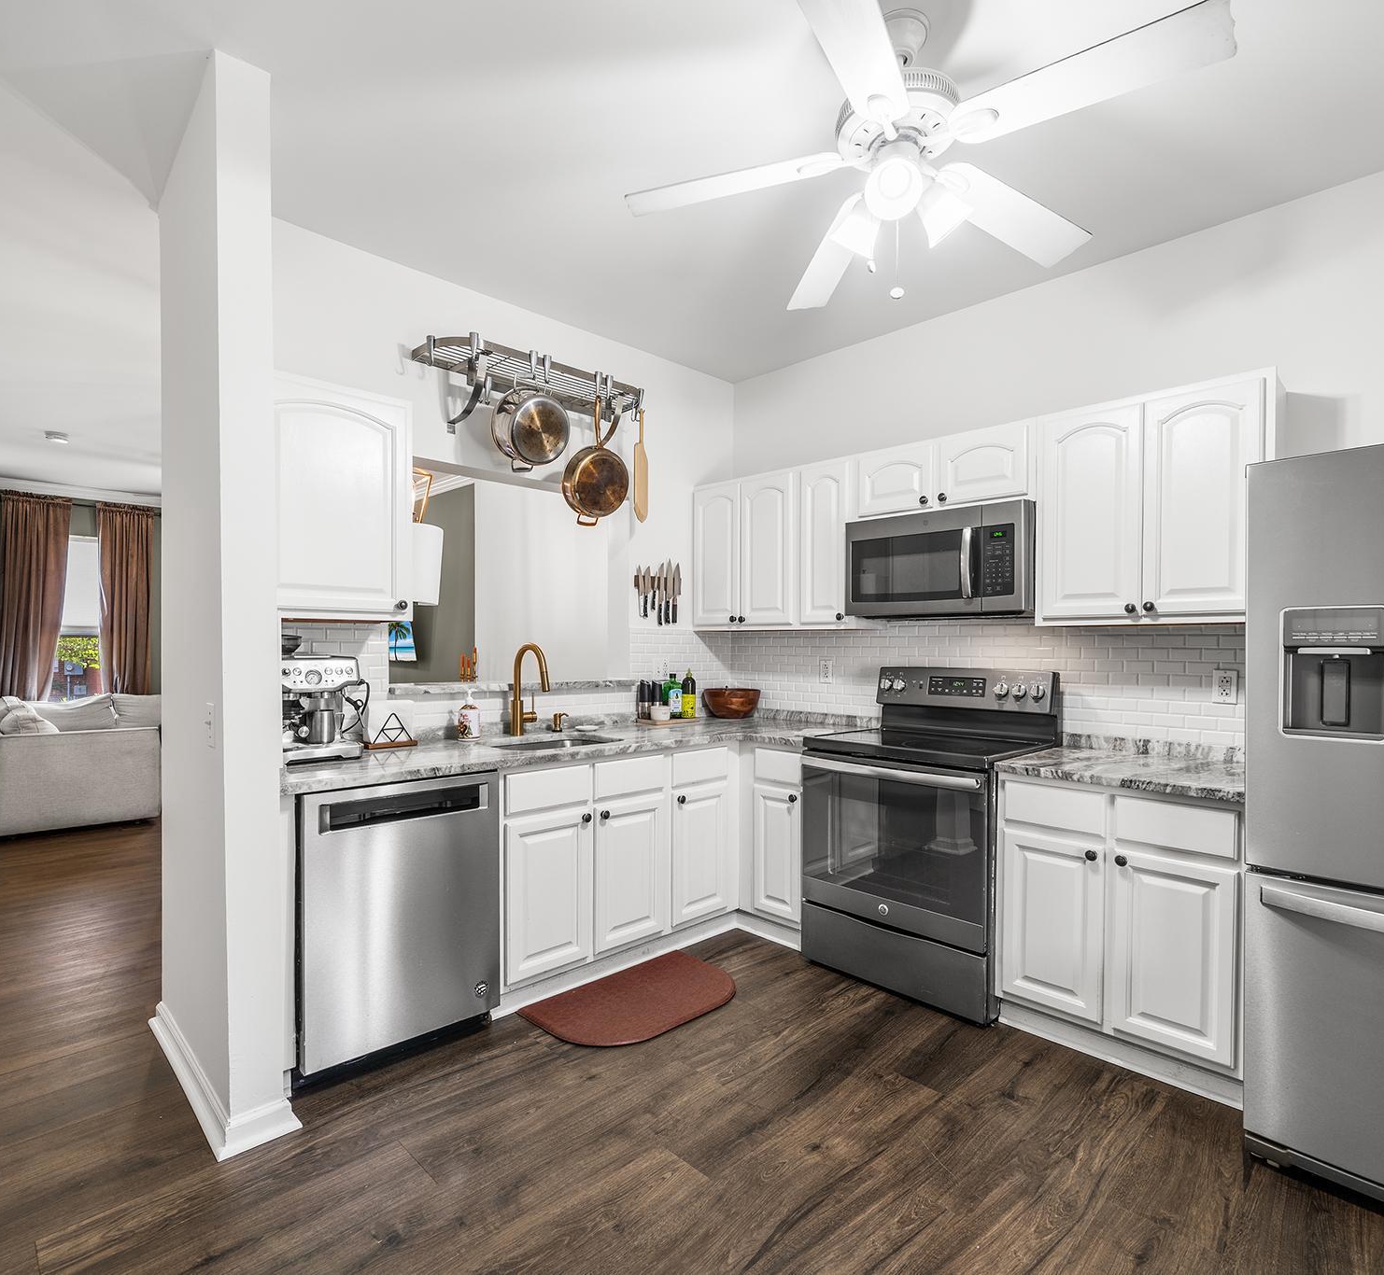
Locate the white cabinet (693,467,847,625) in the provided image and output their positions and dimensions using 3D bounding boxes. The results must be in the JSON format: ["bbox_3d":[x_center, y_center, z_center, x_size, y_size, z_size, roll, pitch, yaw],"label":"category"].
[{"bbox_3d":[0.475,-0.420,3.500,0.930,0.770,0.330,0,0,44],"label":"white cabinet"}]

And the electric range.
[{"bbox_3d":[0.955,0.745,2.830,0.760,1.200,0.700,0,0,44],"label":"electric range"}]

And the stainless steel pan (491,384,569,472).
[{"bbox_3d":[-0.617,-0.815,2.683,0.285,0.320,0.130,0,14,-41],"label":"stainless steel pan"}]

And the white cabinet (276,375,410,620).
[{"bbox_3d":[-1.238,-0.435,2.369,0.450,0.765,0.330,0,0,-41],"label":"white cabinet"}]

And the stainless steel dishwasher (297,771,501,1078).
[{"bbox_3d":[-1.071,0.865,2.342,0.600,0.830,0.600,0,0,-41],"label":"stainless steel dishwasher"}]

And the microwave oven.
[{"bbox_3d":[1.060,-0.296,2.880,0.755,0.415,0.410,0,0,44],"label":"microwave oven"}]

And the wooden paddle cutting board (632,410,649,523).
[{"bbox_3d":[-0.221,-0.749,3.000,0.075,0.490,0.015,0,0,-35],"label":"wooden paddle cutting board"}]

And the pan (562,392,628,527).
[{"bbox_3d":[-0.400,-0.738,2.866,0.285,0.550,0.090,0,0,-42],"label":"pan"}]

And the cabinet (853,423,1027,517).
[{"bbox_3d":[1.074,-0.650,2.875,0.765,0.300,0.330,0,0,43],"label":"cabinet"}]

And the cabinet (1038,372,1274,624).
[{"bbox_3d":[1.597,-0.420,2.387,0.665,0.760,0.330,0,0,43],"label":"cabinet"}]

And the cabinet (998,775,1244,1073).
[{"bbox_3d":[1.510,0.852,2.370,0.680,0.780,0.600,0,0,44],"label":"cabinet"}]

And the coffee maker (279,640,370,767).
[{"bbox_3d":[-1.370,0.214,2.410,0.320,0.410,0.340,0,0,-42],"label":"coffee maker"}]

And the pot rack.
[{"bbox_3d":[-0.637,-0.980,2.885,0.940,0.310,0.310,0,0,-42],"label":"pot rack"}]

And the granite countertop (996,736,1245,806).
[{"bbox_3d":[1.500,0.433,2.370,0.690,0.085,0.645,0,0,44],"label":"granite countertop"}]

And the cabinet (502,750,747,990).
[{"bbox_3d":[-0.420,0.855,2.980,1.160,0.780,0.600,0,0,-42],"label":"cabinet"}]

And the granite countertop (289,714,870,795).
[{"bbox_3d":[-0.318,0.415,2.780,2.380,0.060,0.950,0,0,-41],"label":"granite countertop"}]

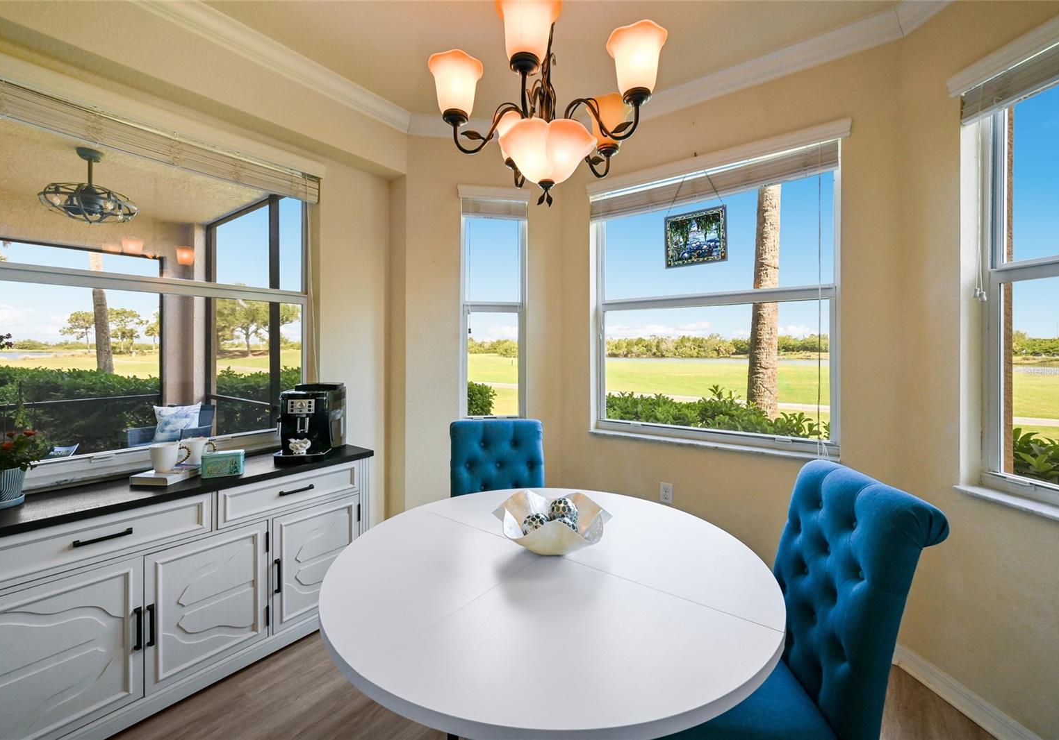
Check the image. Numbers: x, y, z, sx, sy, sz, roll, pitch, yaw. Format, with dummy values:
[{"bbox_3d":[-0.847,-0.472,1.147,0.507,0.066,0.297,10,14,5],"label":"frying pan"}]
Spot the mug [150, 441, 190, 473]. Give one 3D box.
[{"bbox_3d":[-1.508,0.365,1.810,0.128,0.112,0.096,-1,2,-40],"label":"mug"}]

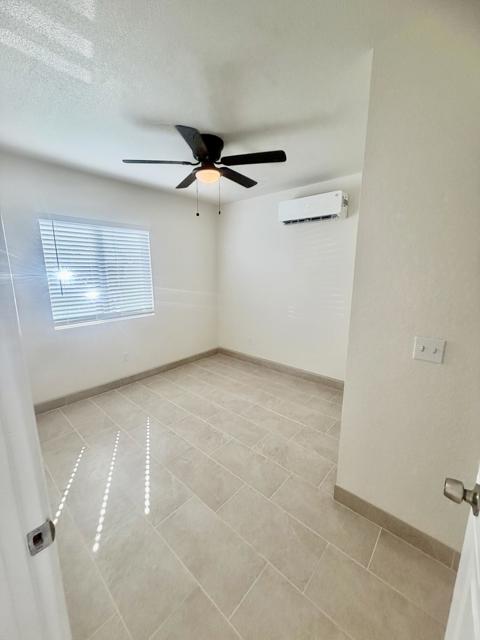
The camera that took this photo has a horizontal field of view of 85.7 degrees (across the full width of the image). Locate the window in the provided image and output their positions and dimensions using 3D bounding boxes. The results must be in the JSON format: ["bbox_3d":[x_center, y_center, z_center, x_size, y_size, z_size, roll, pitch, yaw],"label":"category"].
[{"bbox_3d":[-1.588,-0.544,3.078,0.100,1.140,1.175,10,15,41],"label":"window"}]

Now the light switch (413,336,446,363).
[{"bbox_3d":[0.902,0.148,1.236,0.117,0.117,0.020,10,15,41],"label":"light switch"}]

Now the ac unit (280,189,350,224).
[{"bbox_3d":[0.851,-1.275,3.013,0.760,0.255,0.210,10,15,41],"label":"ac unit"}]

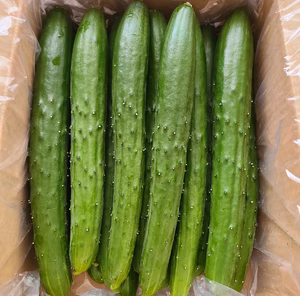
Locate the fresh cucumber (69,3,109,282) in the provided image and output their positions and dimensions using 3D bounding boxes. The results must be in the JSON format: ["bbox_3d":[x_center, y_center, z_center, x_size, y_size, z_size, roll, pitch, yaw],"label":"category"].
[{"bbox_3d":[-0.070,-0.019,0.339,0.041,0.039,0.302,-1,79,0],"label":"fresh cucumber"}]

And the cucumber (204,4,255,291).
[{"bbox_3d":[0.091,-0.010,0.332,0.043,0.042,0.317,5,79,1],"label":"cucumber"}]

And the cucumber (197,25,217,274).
[{"bbox_3d":[0.067,-0.009,0.364,0.042,0.041,0.306,4,79,1],"label":"cucumber"}]

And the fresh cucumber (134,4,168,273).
[{"bbox_3d":[0.000,-0.023,0.311,0.035,0.035,0.283,3,75,1],"label":"fresh cucumber"}]

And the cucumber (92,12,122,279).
[{"bbox_3d":[-0.042,-0.014,0.306,0.033,0.033,0.286,1,75,0],"label":"cucumber"}]

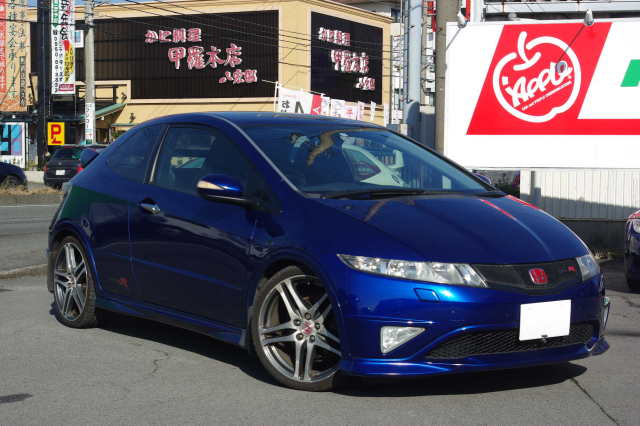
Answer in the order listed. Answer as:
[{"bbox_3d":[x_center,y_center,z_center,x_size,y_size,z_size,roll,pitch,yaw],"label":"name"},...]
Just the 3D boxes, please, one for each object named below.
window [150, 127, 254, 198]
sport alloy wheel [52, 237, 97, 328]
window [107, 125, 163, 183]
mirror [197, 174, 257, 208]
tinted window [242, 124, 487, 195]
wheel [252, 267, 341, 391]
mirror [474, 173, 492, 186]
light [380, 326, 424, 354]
[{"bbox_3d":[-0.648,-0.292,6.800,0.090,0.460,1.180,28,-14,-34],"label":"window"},{"bbox_3d":[-1.597,0.458,8.086,0.225,0.640,0.640,-2,4,-36],"label":"sport alloy wheel"},{"bbox_3d":[-1.182,-0.362,7.547,0.090,0.400,0.620,27,-13,-28],"label":"window"},{"bbox_3d":[-0.493,-0.115,6.296,0.235,0.175,0.180,-2,4,-36],"label":"mirror"},{"bbox_3d":[0.262,-0.307,6.788,1.340,0.120,0.960,-2,30,-36],"label":"tinted window"},{"bbox_3d":[-0.033,0.570,5.968,0.640,0.640,0.225,2,4,39],"label":"wheel"},{"bbox_3d":[0.964,-0.171,7.369,0.235,0.175,0.180,-2,4,-36],"label":"mirror"},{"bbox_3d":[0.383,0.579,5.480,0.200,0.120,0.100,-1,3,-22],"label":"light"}]

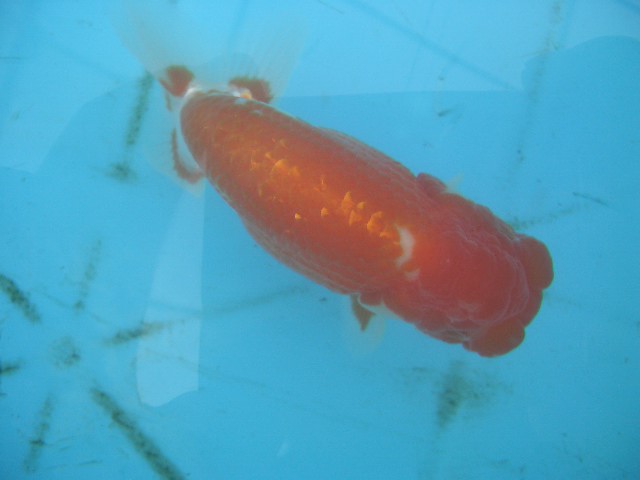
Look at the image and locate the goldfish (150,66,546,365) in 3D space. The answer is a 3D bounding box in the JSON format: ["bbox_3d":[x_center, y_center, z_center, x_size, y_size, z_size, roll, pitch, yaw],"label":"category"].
[{"bbox_3d":[0.005,-0.014,0.300,0.205,0.078,0.075,28,80,6],"label":"goldfish"}]

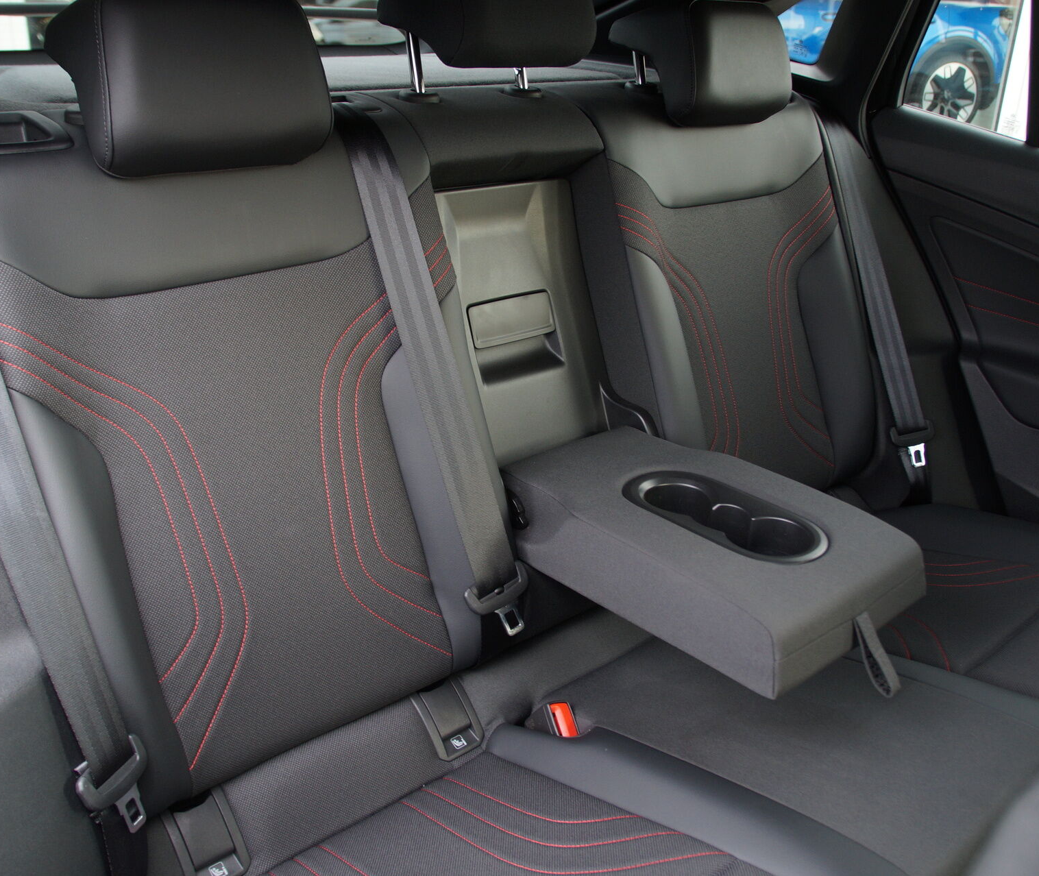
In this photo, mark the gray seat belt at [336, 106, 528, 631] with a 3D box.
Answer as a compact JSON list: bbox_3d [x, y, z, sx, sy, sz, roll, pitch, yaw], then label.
[{"bbox_3d":[-0.087,-0.059,0.997,0.070,0.530,0.055,-19,10,-22],"label":"gray seat belt"}]

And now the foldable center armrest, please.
[{"bbox_3d":[0.186,0.095,0.986,0.250,0.087,0.352,-17,29,-39],"label":"foldable center armrest"}]

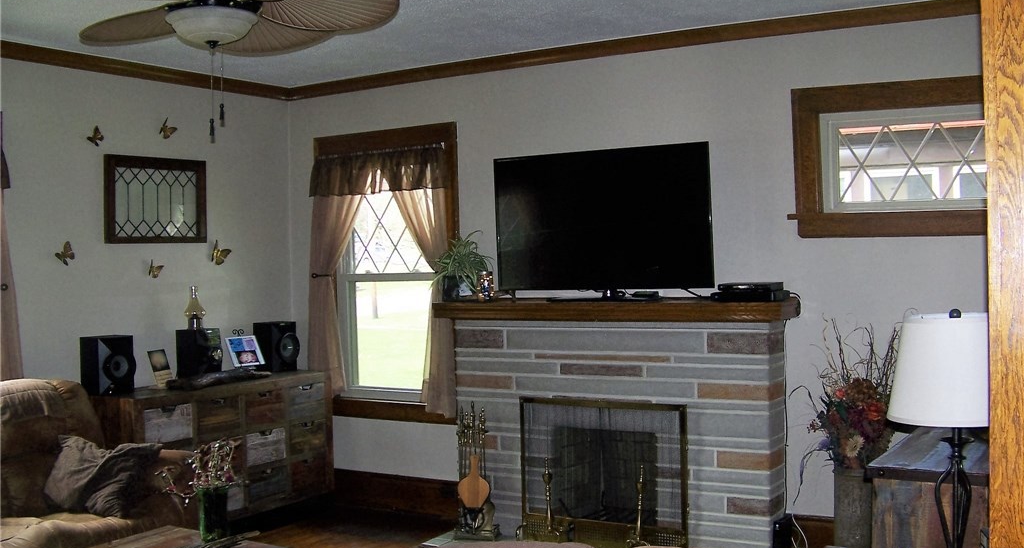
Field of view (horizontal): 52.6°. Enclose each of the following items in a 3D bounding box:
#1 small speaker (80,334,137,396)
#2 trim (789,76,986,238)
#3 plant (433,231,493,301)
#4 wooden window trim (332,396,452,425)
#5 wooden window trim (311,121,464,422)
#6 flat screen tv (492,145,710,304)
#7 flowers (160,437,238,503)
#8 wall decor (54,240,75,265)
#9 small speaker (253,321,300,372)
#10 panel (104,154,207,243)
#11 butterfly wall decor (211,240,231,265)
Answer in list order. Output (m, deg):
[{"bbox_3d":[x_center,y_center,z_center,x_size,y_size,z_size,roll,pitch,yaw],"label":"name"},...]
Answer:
[{"bbox_3d":[-1.963,0.446,5.019,0.200,0.270,0.190,-1,1,38],"label":"small speaker"},{"bbox_3d":[1.722,-0.511,4.496,1.040,0.700,0.060,-1,2,30],"label":"trim"},{"bbox_3d":[-0.259,-0.044,5.416,0.290,0.360,0.280,-1,1,0],"label":"plant"},{"bbox_3d":[-0.711,0.792,5.979,0.980,0.108,0.045,-1,2,30],"label":"wooden window trim"},{"bbox_3d":[-0.735,-0.006,5.923,0.990,1.630,0.090,-1,1,31],"label":"wooden window trim"},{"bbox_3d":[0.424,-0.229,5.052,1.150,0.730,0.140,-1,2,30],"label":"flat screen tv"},{"bbox_3d":[-1.180,0.742,3.910,0.300,0.230,0.220,-2,2,-17],"label":"flowers"},{"bbox_3d":[-2.120,-0.102,4.912,0.045,0.112,0.100,-1,2,30],"label":"wall decor"},{"bbox_3d":[-1.387,0.429,6.084,0.200,0.270,0.190,-1,1,38],"label":"small speaker"},{"bbox_3d":[-1.855,-0.389,5.404,0.035,0.440,0.640,-1,1,31],"label":"panel"},{"bbox_3d":[-1.621,-0.120,5.771,0.050,0.130,0.120,-1,2,30],"label":"butterfly wall decor"}]

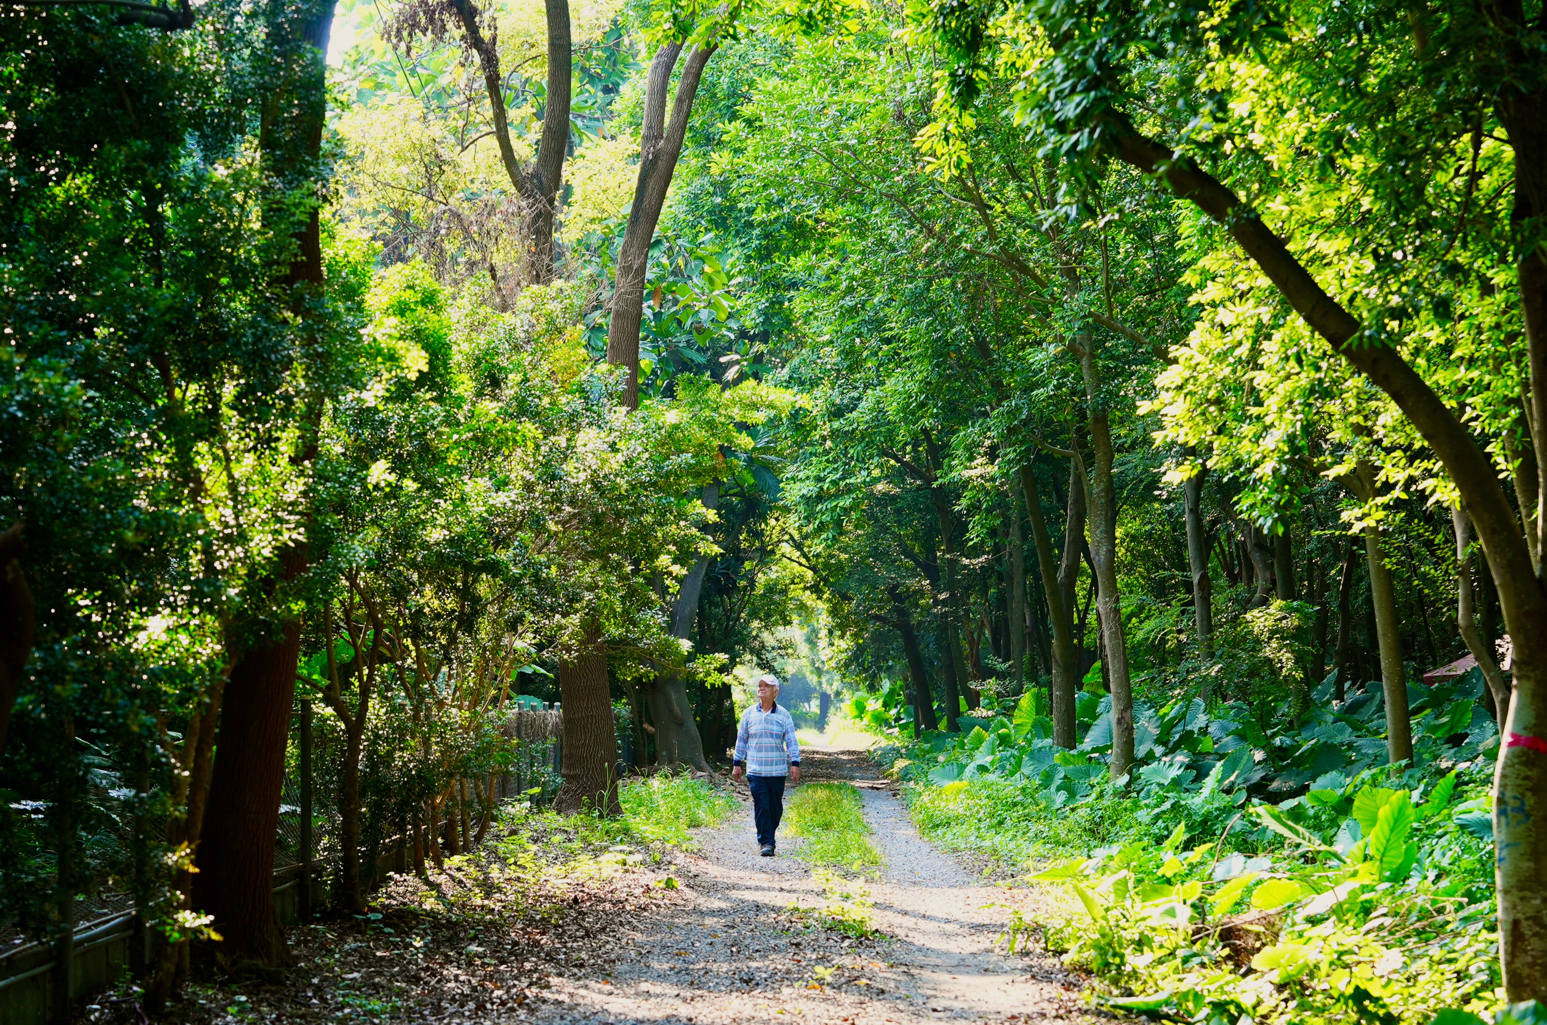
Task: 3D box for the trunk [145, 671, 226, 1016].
[{"bbox_3d":[-2.839,1.572,14.500,0.396,1.654,0.330,0,-4,0],"label":"trunk"}]

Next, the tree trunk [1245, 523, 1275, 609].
[{"bbox_3d":[8.577,0.915,53.000,0.516,1.532,0.420,0,-3,0],"label":"tree trunk"}]

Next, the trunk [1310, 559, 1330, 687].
[{"bbox_3d":[10.176,2.058,56.000,0.349,2.406,0.340,0,-3,0],"label":"trunk"}]

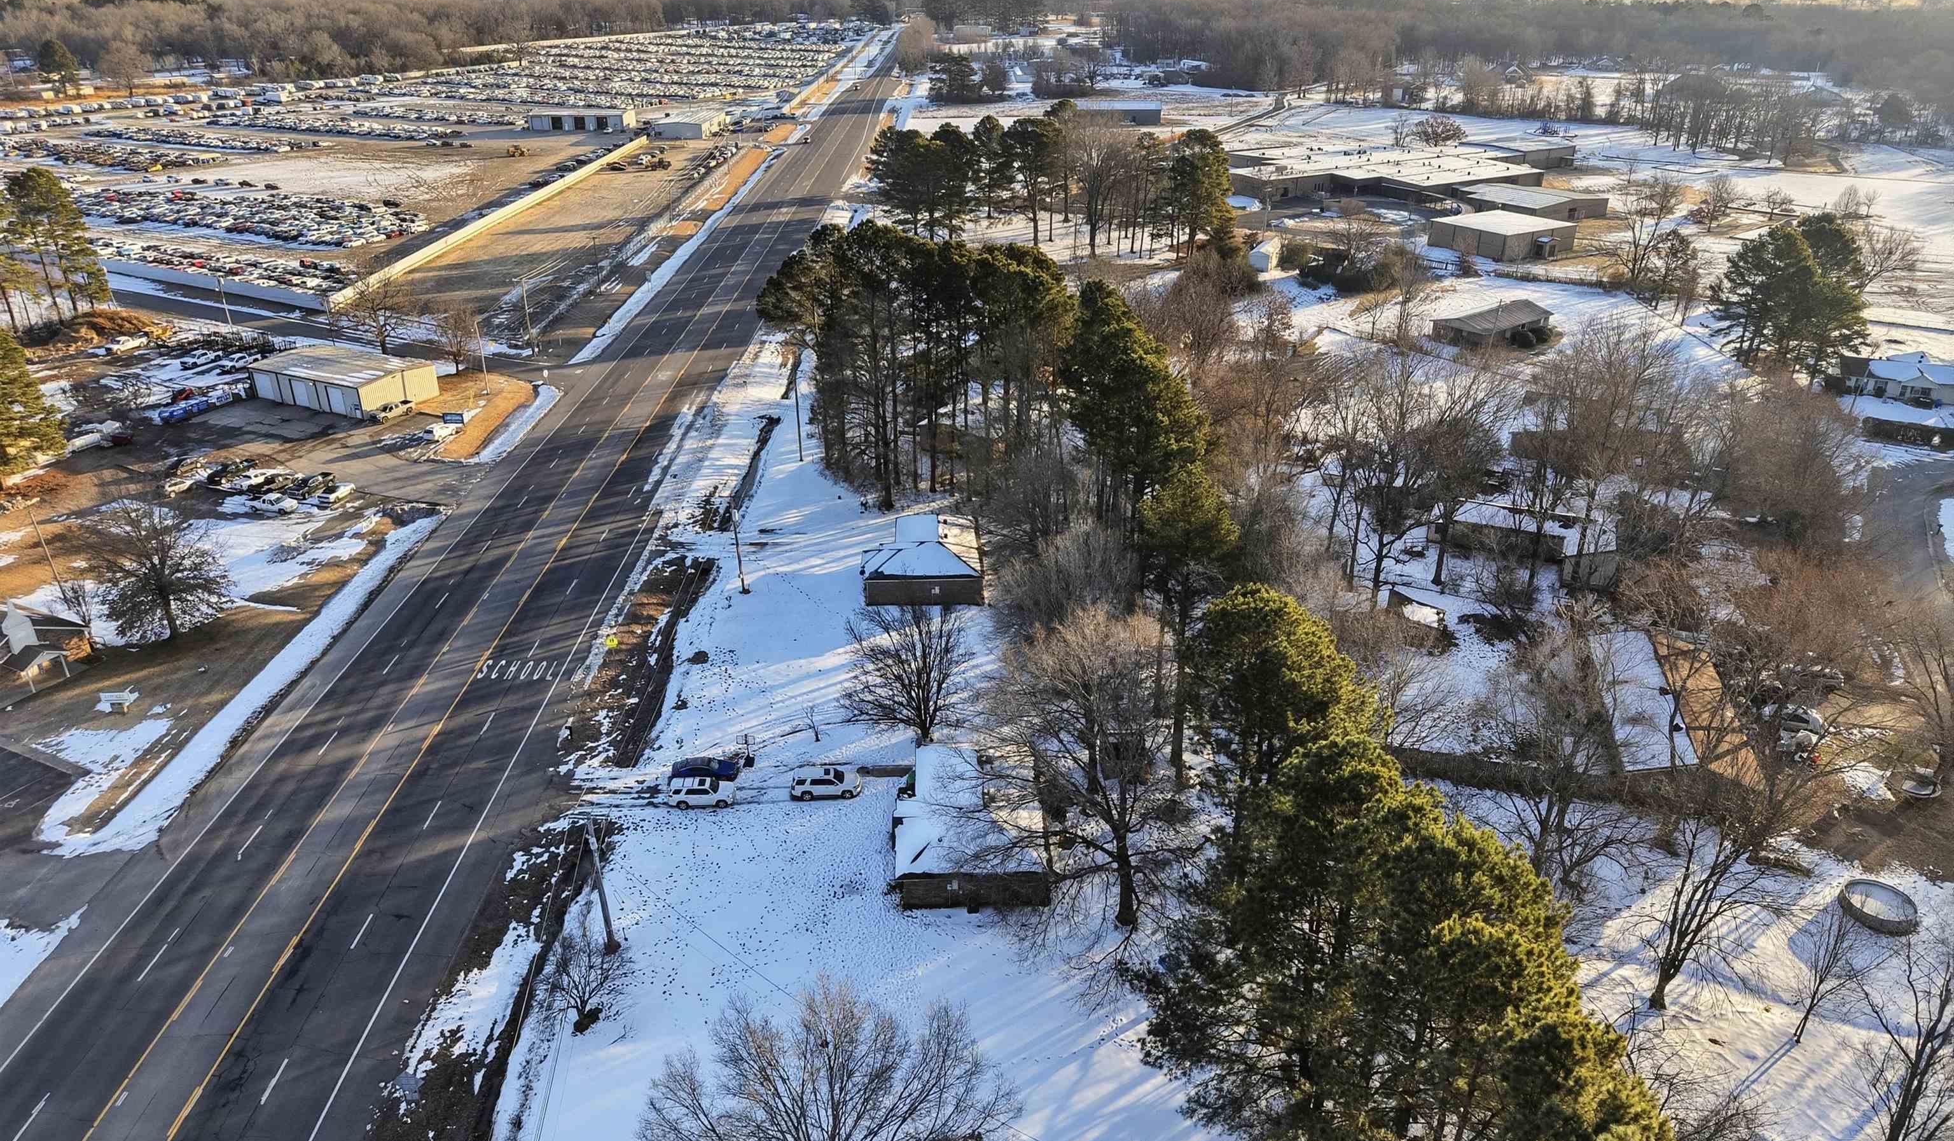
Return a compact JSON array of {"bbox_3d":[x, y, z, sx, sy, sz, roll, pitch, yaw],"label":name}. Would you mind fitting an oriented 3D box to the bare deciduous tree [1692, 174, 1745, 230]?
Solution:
[{"bbox_3d":[156.700,-77.909,287.038,9.900,11.300,9.700,0,25,0],"label":"bare deciduous tree"}]

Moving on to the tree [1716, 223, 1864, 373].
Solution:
[{"bbox_3d":[113.700,-38.562,190.693,16.500,21.300,16.000,0,25,0],"label":"tree"}]

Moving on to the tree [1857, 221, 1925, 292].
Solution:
[{"bbox_3d":[156.783,-53.759,233.203,10.490,12.200,10.490,0,25,0],"label":"tree"}]

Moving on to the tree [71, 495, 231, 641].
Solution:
[{"bbox_3d":[-70.716,0.122,116.807,13.300,12.900,13.000,0,24,0],"label":"tree"}]

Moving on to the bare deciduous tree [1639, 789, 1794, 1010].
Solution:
[{"bbox_3d":[40.100,18.549,74.517,7.800,13.800,7.800,0,25,0],"label":"bare deciduous tree"}]

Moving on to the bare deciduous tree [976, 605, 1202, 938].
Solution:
[{"bbox_3d":[8.052,12.838,80.343,13.800,20.000,13.500,0,24,0],"label":"bare deciduous tree"}]

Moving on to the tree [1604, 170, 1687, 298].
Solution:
[{"bbox_3d":[112.900,-56.589,229.169,12.800,20.500,12.600,0,25,0],"label":"tree"}]

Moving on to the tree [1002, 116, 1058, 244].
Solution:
[{"bbox_3d":[11.637,-78.285,274.266,10.500,25.000,10.500,0,24,0],"label":"tree"}]

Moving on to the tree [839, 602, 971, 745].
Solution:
[{"bbox_3d":[-5.287,7.889,99.602,9.720,11.330,9.720,0,25,0],"label":"tree"}]

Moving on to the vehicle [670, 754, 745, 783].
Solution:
[{"bbox_3d":[-19.816,14.418,99.001,4.850,1.650,1.900,1,25,3],"label":"vehicle"}]

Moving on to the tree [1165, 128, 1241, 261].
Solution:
[{"bbox_3d":[42.606,-70.918,256.277,13.580,24.200,13.580,0,25,0],"label":"tree"}]

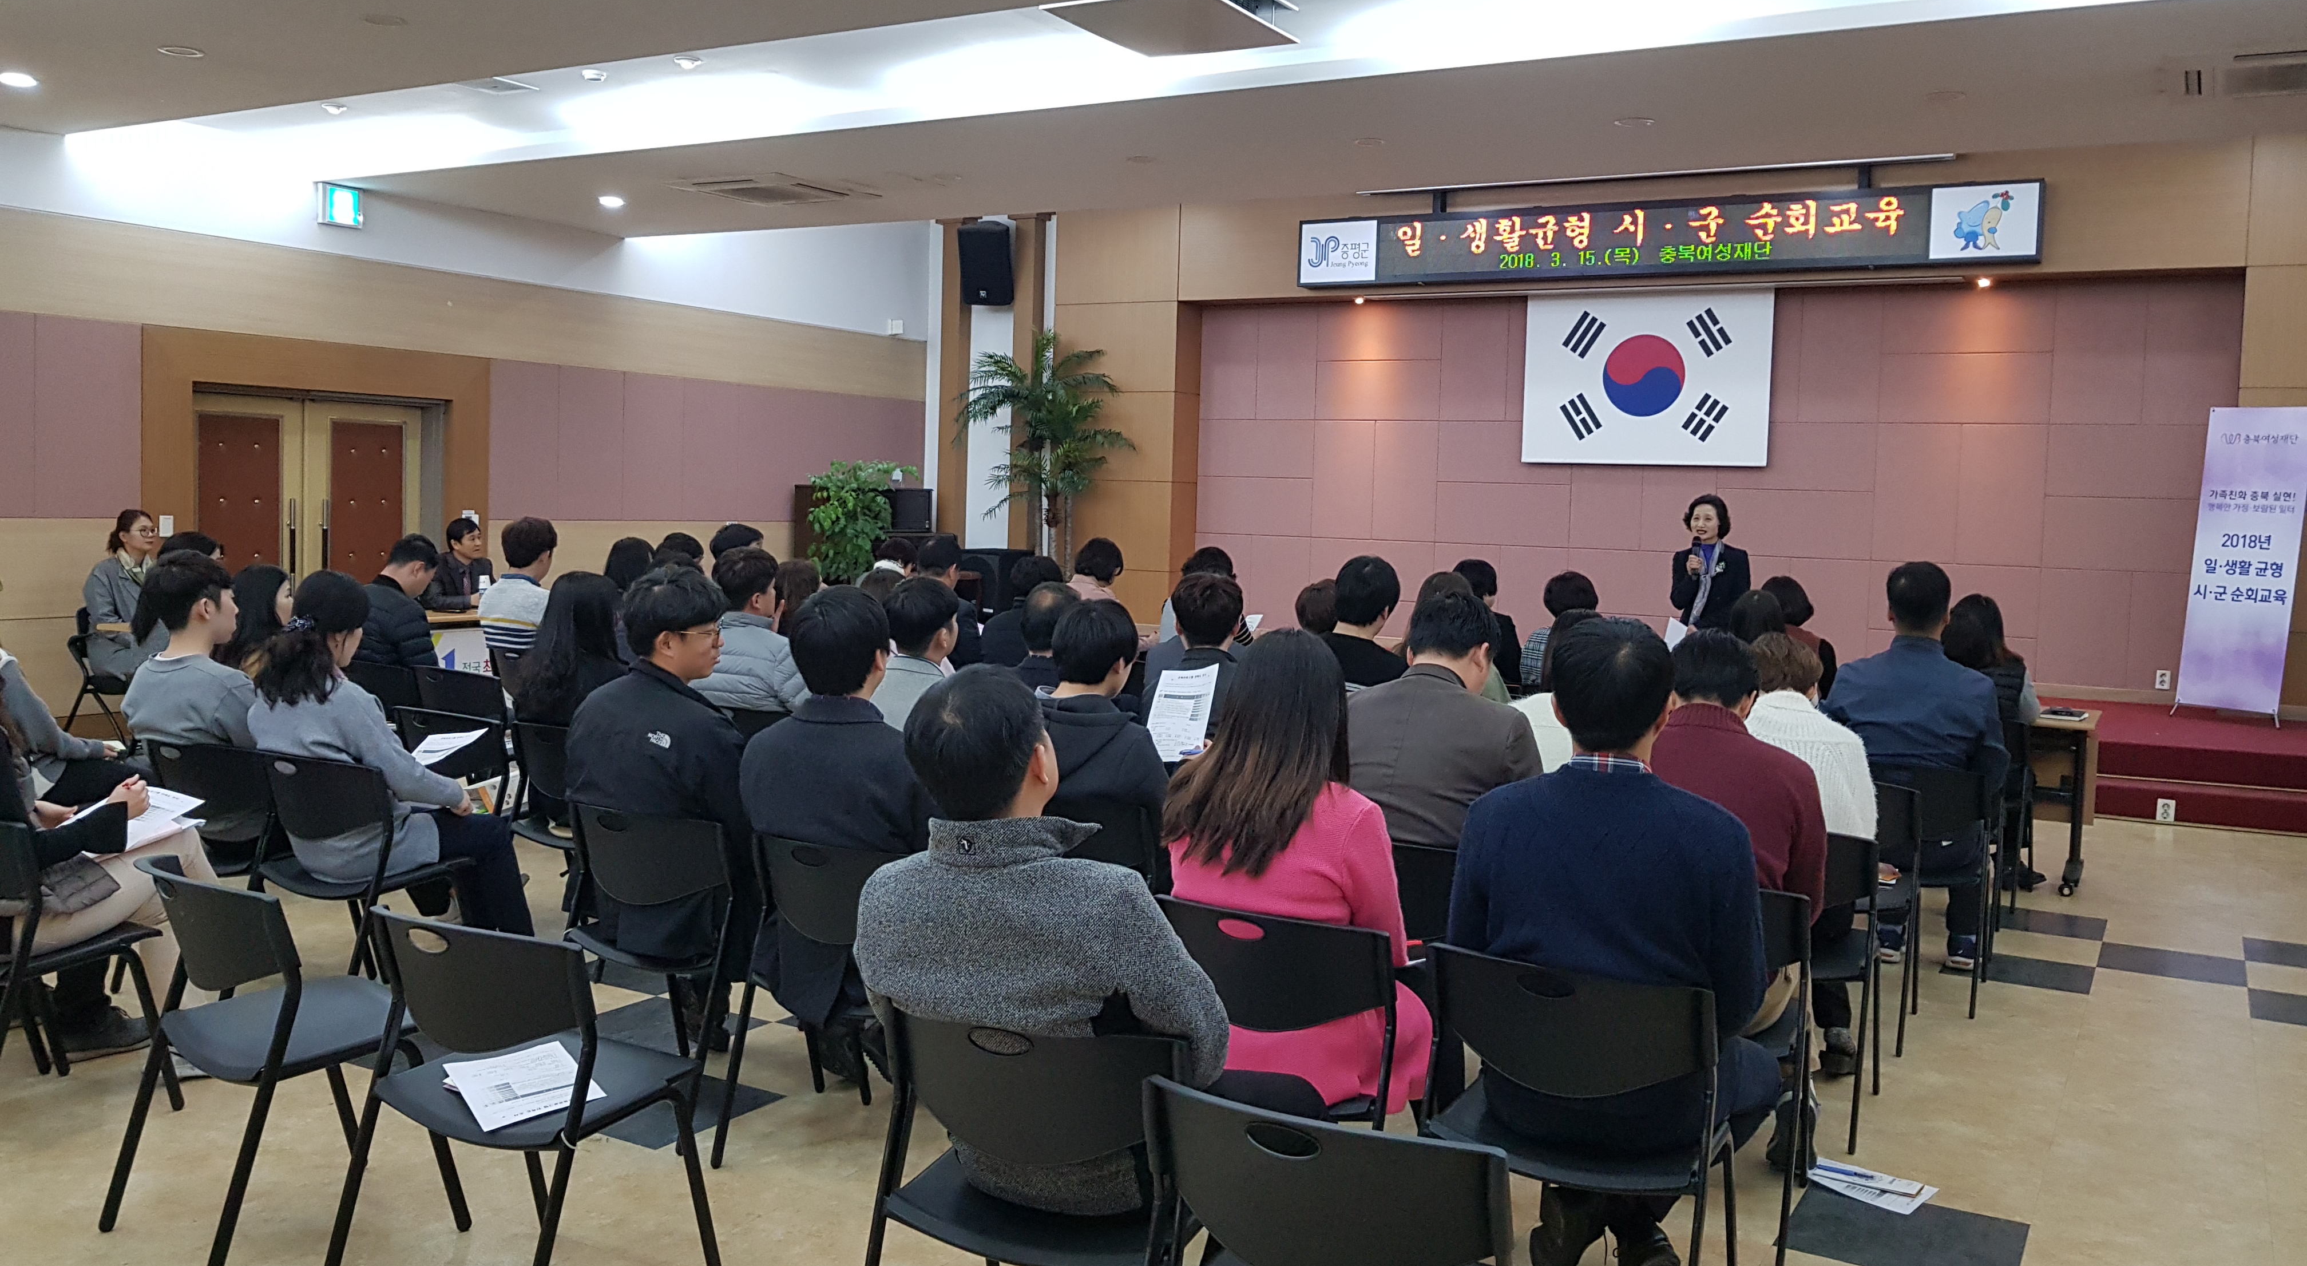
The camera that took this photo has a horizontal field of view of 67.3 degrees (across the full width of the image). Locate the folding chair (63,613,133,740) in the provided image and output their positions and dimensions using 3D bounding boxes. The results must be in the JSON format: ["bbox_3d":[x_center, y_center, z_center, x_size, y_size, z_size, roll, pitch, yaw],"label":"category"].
[{"bbox_3d":[-5.637,0.270,9.400,0.550,0.800,0.520,3,4,10],"label":"folding chair"}]

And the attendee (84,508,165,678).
[{"bbox_3d":[-5.519,0.005,9.375,0.800,1.340,0.520,3,4,12],"label":"attendee"}]

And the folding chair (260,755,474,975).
[{"bbox_3d":[-2.243,0.723,4.943,0.545,0.740,0.545,4,5,30],"label":"folding chair"}]

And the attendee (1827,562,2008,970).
[{"bbox_3d":[2.577,0.473,5.906,0.550,1.400,0.800,4,5,30],"label":"attendee"}]

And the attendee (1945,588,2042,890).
[{"bbox_3d":[3.544,0.462,7.474,0.520,1.280,0.760,4,5,31],"label":"attendee"}]

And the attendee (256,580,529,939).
[{"bbox_3d":[-2.235,0.452,5.303,0.580,1.280,0.800,4,5,34],"label":"attendee"}]

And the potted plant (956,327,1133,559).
[{"bbox_3d":[-0.982,-1.159,15.600,1.500,3.120,1.500,2,4,0],"label":"potted plant"}]

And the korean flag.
[{"bbox_3d":[3.802,-1.964,13.300,1.890,1.335,0.040,4,5,31],"label":"korean flag"}]

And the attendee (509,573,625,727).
[{"bbox_3d":[-1.798,0.415,6.101,0.520,1.270,0.760,4,5,31],"label":"attendee"}]

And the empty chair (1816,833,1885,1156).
[{"bbox_3d":[1.619,0.856,4.513,0.505,0.755,0.530,4,4,29],"label":"empty chair"}]

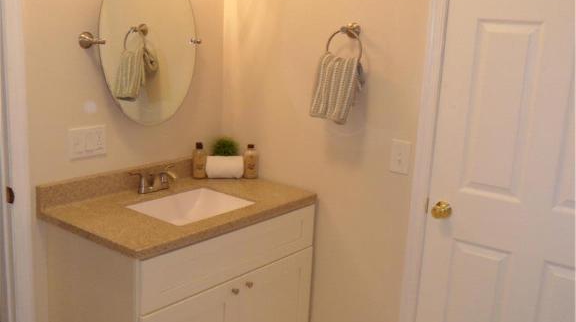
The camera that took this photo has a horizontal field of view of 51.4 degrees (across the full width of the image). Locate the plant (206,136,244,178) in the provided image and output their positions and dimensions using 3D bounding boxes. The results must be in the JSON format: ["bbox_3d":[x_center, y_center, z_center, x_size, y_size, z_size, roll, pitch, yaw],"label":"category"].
[{"bbox_3d":[-0.294,-0.025,2.793,0.168,0.196,0.120,0,13,-11],"label":"plant"}]

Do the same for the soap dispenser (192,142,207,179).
[{"bbox_3d":[-0.387,0.001,2.657,0.057,0.162,0.048,1,12,-6],"label":"soap dispenser"}]

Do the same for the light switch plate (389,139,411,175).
[{"bbox_3d":[0.421,-0.011,2.253,0.075,0.123,0.009,12,15,36],"label":"light switch plate"}]

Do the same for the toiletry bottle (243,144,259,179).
[{"bbox_3d":[-0.169,0.009,2.684,0.055,0.156,0.048,1,12,-6],"label":"toiletry bottle"}]

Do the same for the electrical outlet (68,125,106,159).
[{"bbox_3d":[-0.769,-0.072,2.318,0.009,0.115,0.160,12,16,37],"label":"electrical outlet"}]

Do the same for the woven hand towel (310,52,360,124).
[{"bbox_3d":[0.188,-0.277,2.279,0.170,0.255,0.115,12,15,36],"label":"woven hand towel"}]

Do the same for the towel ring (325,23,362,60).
[{"bbox_3d":[0.228,-0.434,2.287,0.160,0.180,0.075,12,15,36],"label":"towel ring"}]

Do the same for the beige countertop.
[{"bbox_3d":[-0.386,0.131,2.324,0.560,0.117,0.929,12,15,36],"label":"beige countertop"}]

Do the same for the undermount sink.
[{"bbox_3d":[-0.378,0.236,2.360,0.305,0.135,0.400,12,16,37],"label":"undermount sink"}]

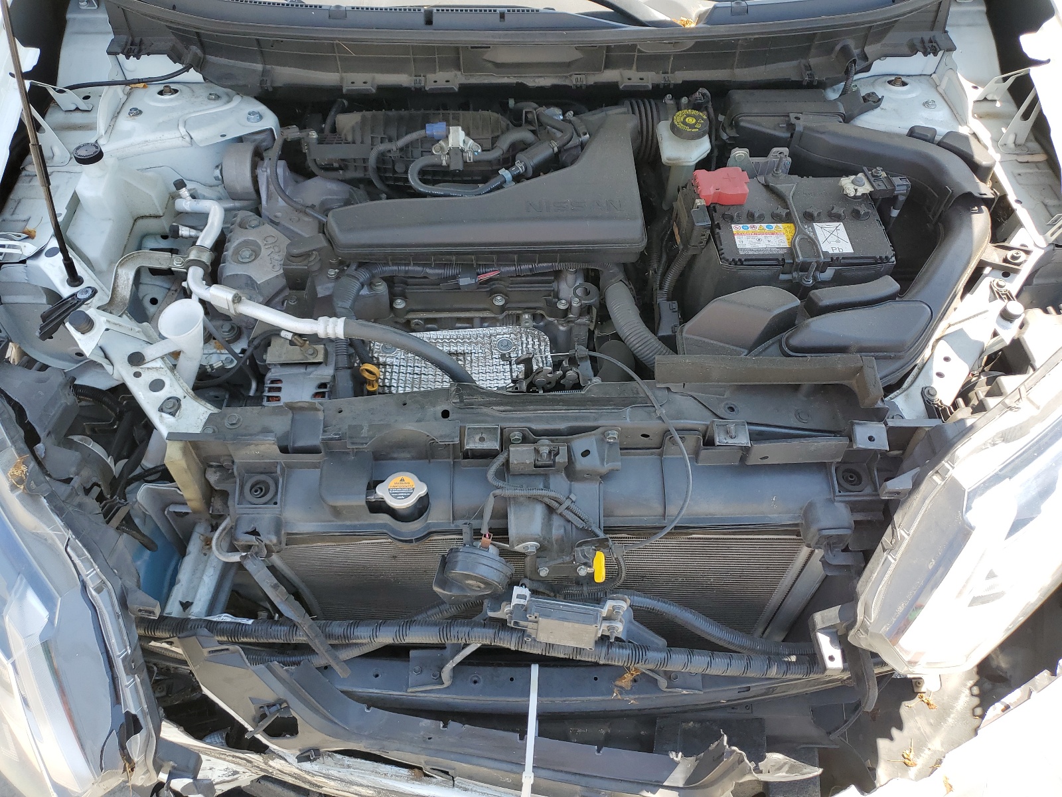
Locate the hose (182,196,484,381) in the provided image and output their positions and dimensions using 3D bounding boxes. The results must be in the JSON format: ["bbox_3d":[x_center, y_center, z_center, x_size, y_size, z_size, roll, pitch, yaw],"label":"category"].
[{"bbox_3d":[-0.273,-0.151,1.026,0.410,0.105,0.300,-1,54,0],"label":"hose"}]

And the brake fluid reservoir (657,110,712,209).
[{"bbox_3d":[0.241,-0.378,1.274,0.084,0.148,0.085,-1,54,0],"label":"brake fluid reservoir"}]

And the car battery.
[{"bbox_3d":[0.369,-0.206,1.187,0.234,0.213,0.175,-1,54,0],"label":"car battery"}]

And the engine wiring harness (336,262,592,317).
[{"bbox_3d":[-0.088,-0.145,1.064,0.335,0.055,0.050,-1,54,-1],"label":"engine wiring harness"}]

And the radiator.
[{"bbox_3d":[0.018,0.271,1.099,0.630,0.425,0.047,-1,54,0],"label":"radiator"}]

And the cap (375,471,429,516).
[{"bbox_3d":[-0.141,0.107,0.875,0.056,0.027,0.045,-1,54,0],"label":"cap"}]

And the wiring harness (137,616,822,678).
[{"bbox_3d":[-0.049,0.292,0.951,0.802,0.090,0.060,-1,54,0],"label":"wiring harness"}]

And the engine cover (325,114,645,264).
[{"bbox_3d":[-0.059,-0.285,1.106,0.417,0.080,0.235,-1,54,0],"label":"engine cover"}]

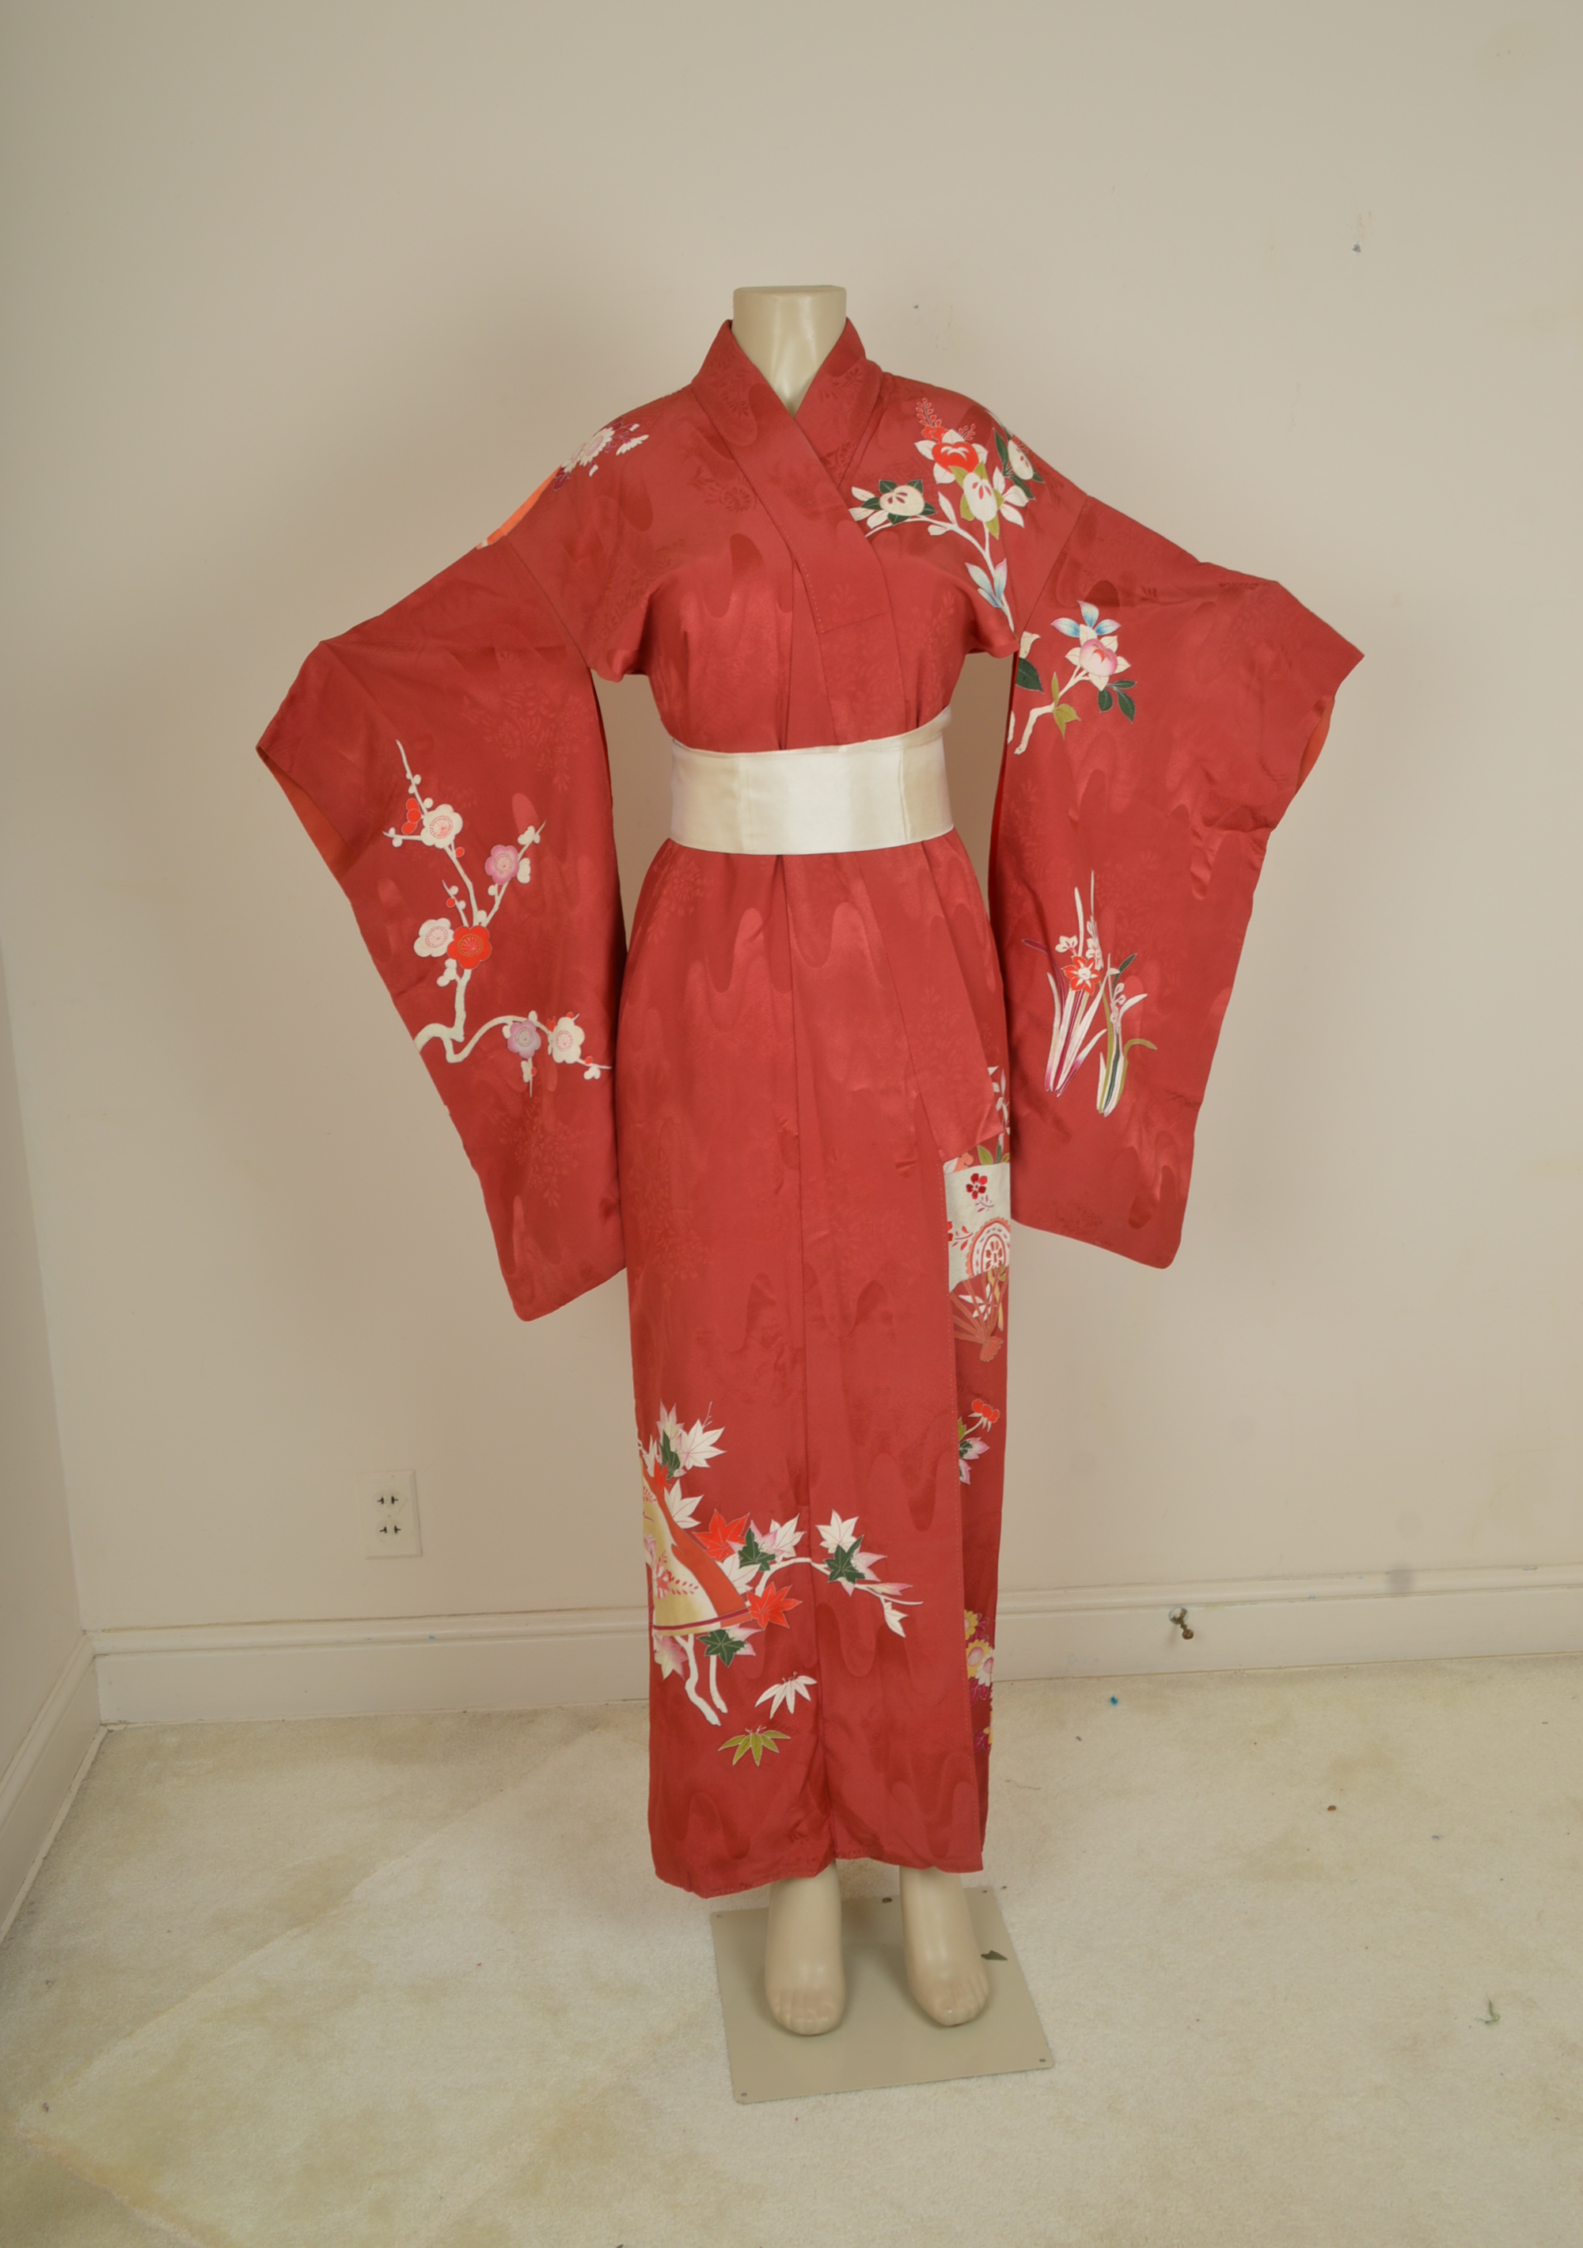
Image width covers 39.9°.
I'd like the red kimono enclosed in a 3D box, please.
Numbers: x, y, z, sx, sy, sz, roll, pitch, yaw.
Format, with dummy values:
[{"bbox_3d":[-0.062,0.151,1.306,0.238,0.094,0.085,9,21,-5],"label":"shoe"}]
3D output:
[{"bbox_3d":[0.032,0.018,2.027,0.981,1.452,0.370,-3,15,-4],"label":"red kimono"}]

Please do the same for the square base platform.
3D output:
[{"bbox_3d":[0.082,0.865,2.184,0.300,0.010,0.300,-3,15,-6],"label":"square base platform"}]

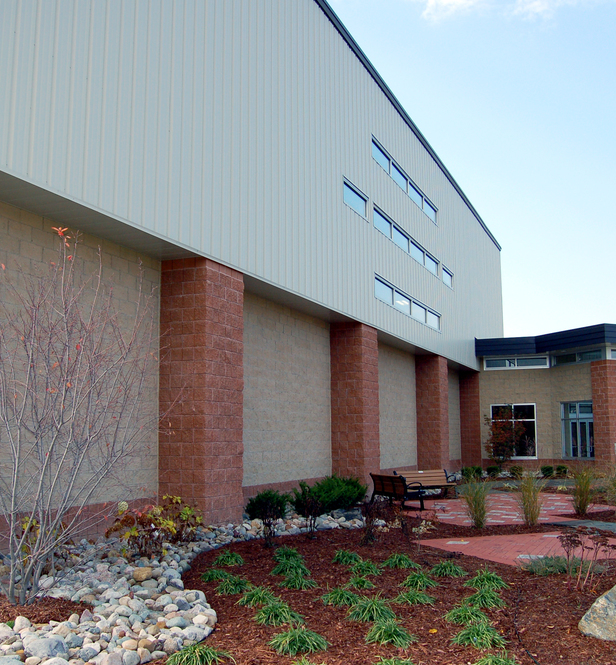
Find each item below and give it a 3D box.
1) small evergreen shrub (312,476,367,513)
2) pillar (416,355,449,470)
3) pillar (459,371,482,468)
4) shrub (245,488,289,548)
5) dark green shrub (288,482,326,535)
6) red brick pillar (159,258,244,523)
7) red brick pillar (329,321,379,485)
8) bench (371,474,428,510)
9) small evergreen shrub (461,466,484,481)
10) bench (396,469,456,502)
[{"bbox_3d":[0.566,2.989,13.915,1.000,0.720,0.900,0,-8,0],"label":"small evergreen shrub"},{"bbox_3d":[4.246,2.867,25.300,0.813,4.040,1.220,-4,-9,23],"label":"pillar"},{"bbox_3d":[7.022,3.799,31.652,0.813,4.120,1.050,-4,-9,23],"label":"pillar"},{"bbox_3d":[-0.535,2.506,10.150,0.560,0.780,0.580,-1,-8,0],"label":"shrub"},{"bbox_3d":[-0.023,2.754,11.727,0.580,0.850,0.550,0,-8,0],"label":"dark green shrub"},{"bbox_3d":[-1.648,0.933,11.808,0.813,3.960,1.220,-4,-9,23],"label":"red brick pillar"},{"bbox_3d":[1.179,1.881,18.276,0.813,4.040,1.220,-4,-9,23],"label":"red brick pillar"},{"bbox_3d":[2.000,3.570,16.860,0.600,0.750,1.580,2,-9,-21],"label":"bench"},{"bbox_3d":[6.022,5.193,27.600,0.700,0.520,0.780,-4,-9,23],"label":"small evergreen shrub"},{"bbox_3d":[3.105,3.911,19.282,1.780,0.780,0.640,5,-10,-32],"label":"bench"}]

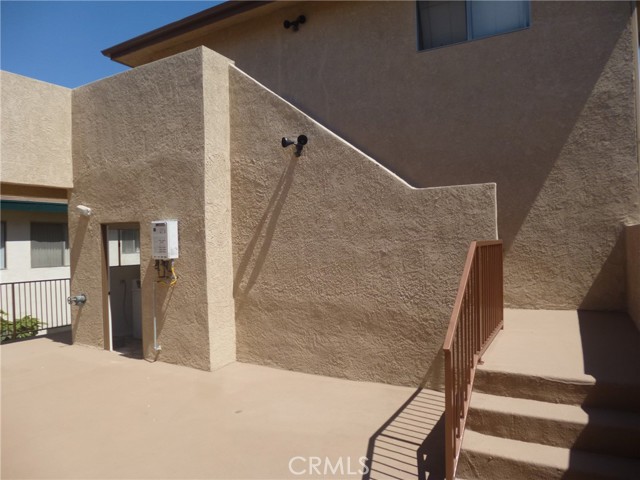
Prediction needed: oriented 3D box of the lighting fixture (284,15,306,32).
[{"bbox_3d":[-0.401,-3.546,7.270,0.360,0.240,0.200,-1,0,30],"label":"lighting fixture"}]

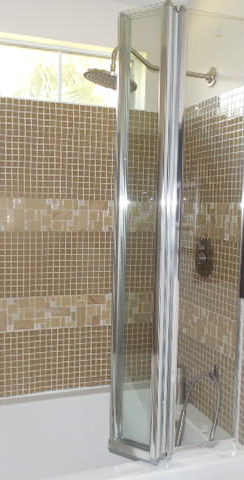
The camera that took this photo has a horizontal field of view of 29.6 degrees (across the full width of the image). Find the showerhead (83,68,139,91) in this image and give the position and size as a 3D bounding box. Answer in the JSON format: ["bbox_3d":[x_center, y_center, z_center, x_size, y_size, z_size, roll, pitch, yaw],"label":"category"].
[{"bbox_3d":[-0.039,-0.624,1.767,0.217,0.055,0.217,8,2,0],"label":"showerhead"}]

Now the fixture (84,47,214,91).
[{"bbox_3d":[0.114,-0.668,1.818,0.545,0.165,0.217,-1,5,-20],"label":"fixture"}]

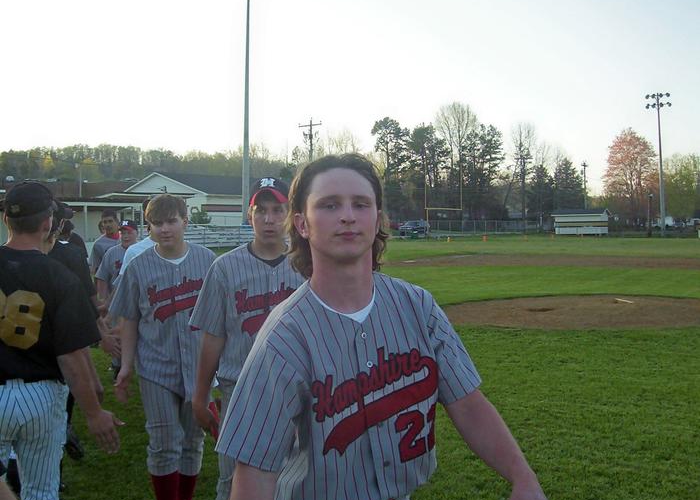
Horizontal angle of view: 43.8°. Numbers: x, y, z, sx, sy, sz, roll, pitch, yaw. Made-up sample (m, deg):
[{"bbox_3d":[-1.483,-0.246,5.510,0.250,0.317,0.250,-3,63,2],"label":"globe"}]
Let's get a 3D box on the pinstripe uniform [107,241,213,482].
[{"bbox_3d":[-0.952,0.543,4.400,0.520,1.150,0.360,-1,2,-19],"label":"pinstripe uniform"}]

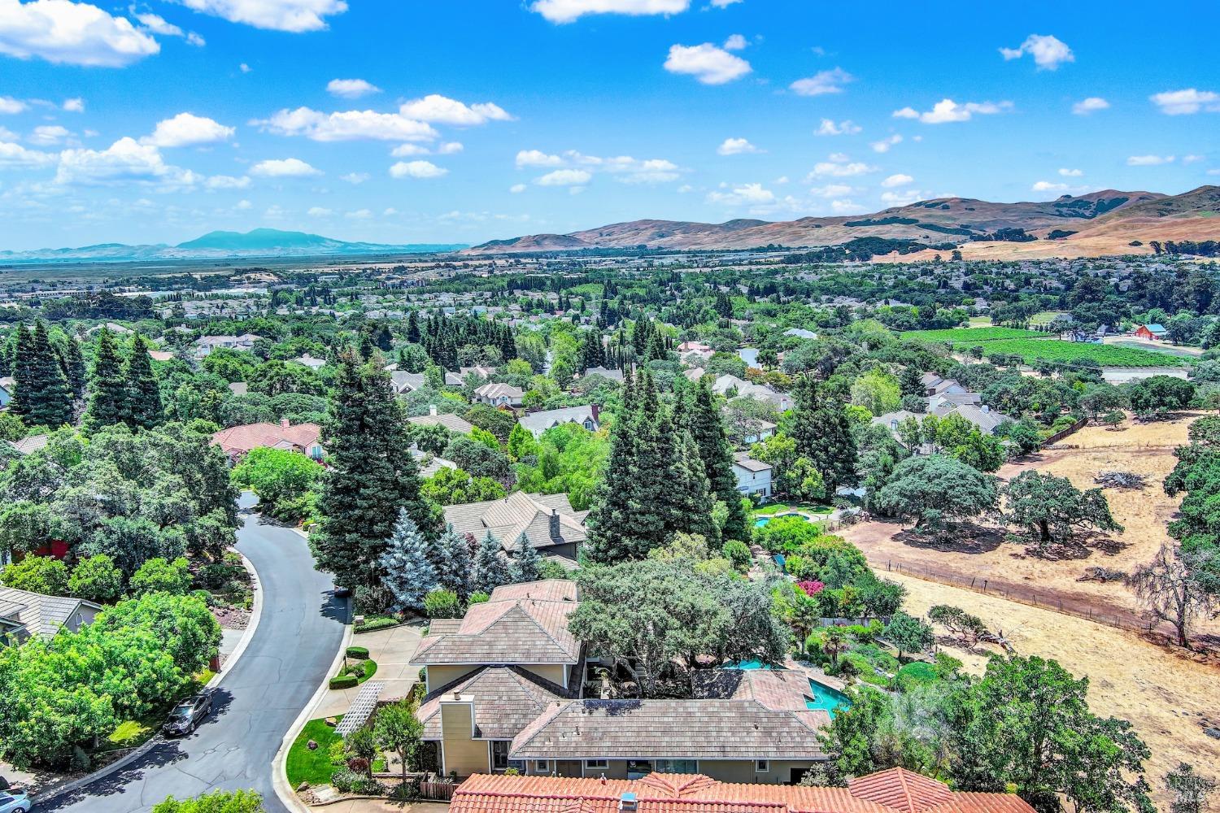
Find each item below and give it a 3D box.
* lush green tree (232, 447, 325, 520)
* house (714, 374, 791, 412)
[{"bbox_3d":[-45.379,10.289,133.864,12.460,9.850,11.220,-3,10,-19],"label":"lush green tree"},{"bbox_3d":[39.580,-3.270,269.330,22.000,7.500,16.000,5,11,32],"label":"house"}]

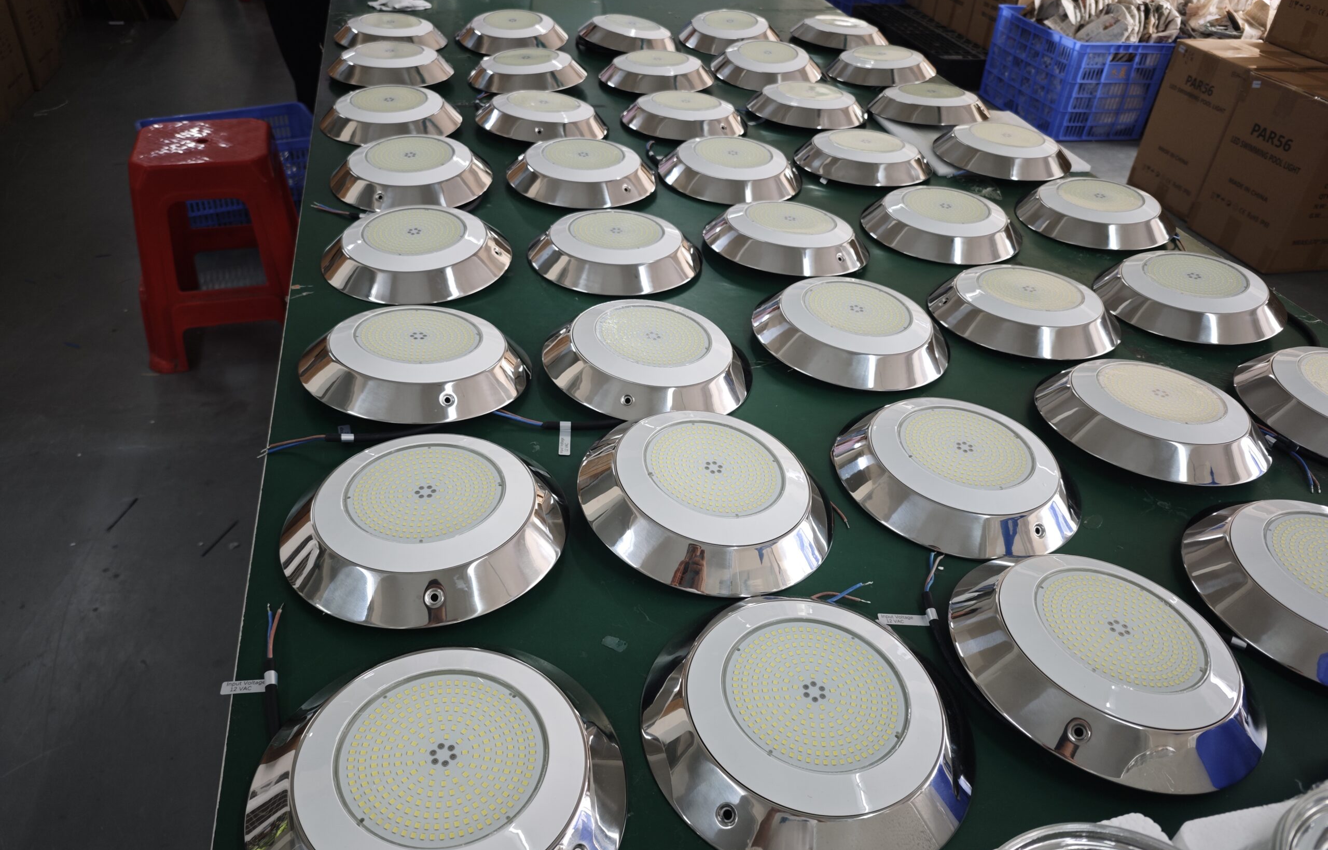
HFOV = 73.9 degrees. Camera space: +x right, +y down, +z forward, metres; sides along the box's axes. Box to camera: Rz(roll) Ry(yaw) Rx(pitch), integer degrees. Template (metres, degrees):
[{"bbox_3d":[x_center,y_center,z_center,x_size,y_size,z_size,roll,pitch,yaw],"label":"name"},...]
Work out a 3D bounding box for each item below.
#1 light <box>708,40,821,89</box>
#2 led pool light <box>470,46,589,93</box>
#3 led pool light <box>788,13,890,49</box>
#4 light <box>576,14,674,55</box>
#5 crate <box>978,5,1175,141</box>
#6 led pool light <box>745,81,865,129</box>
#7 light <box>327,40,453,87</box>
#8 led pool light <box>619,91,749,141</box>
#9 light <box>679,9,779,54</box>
[{"bbox_3d":[0.223,-0.785,1.917,0.238,0.035,0.238,3,42,0],"label":"light"},{"bbox_3d":[-0.270,-0.706,1.744,0.230,0.029,0.230,1,38,0],"label":"led pool light"},{"bbox_3d":[0.431,-0.961,2.160,0.238,0.035,0.238,6,37,0],"label":"led pool light"},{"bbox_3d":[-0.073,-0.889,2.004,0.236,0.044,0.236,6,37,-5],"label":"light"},{"bbox_3d":[1.896,-1.656,4.142,0.500,0.418,0.646,-5,39,-14],"label":"crate"},{"bbox_3d":[0.279,-0.628,1.708,0.235,0.041,0.235,5,37,0],"label":"led pool light"},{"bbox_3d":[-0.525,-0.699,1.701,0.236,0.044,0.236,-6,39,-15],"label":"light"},{"bbox_3d":[0.038,-0.574,1.615,0.235,0.041,0.235,5,36,0],"label":"led pool light"},{"bbox_3d":[0.155,-0.929,2.081,0.238,0.035,0.238,3,43,0],"label":"light"}]

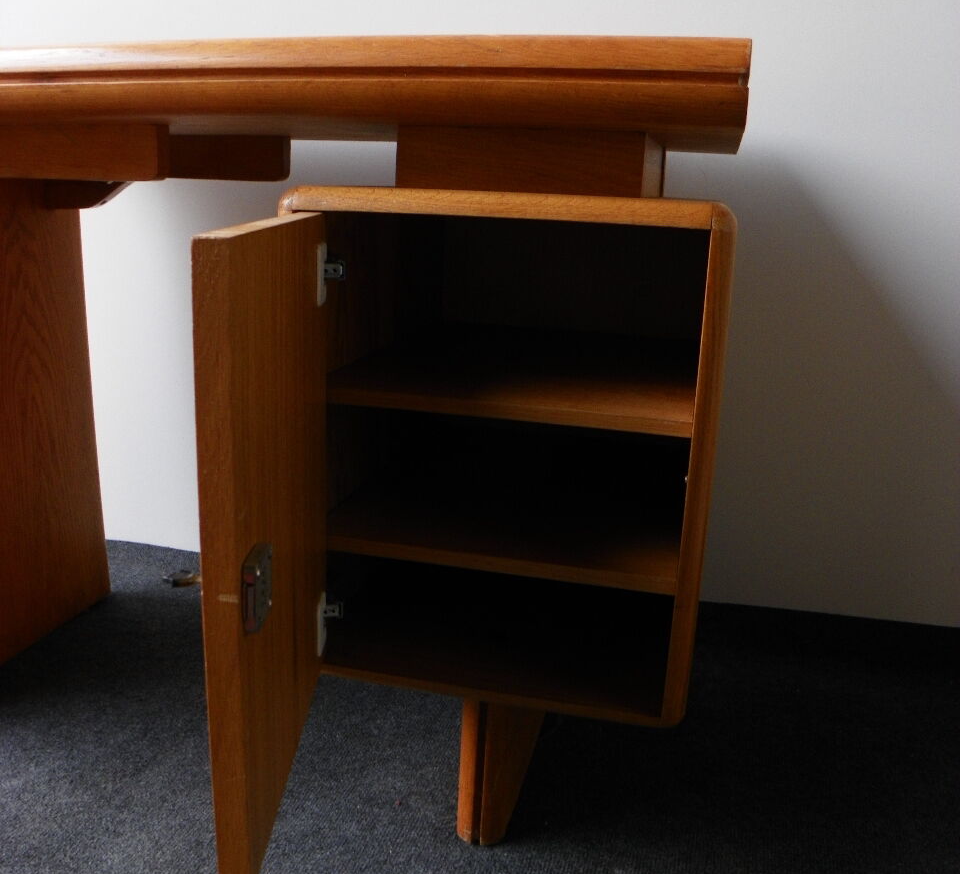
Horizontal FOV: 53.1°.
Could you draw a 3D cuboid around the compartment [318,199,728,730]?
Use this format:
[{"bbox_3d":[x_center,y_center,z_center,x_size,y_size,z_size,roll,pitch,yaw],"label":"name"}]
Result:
[{"bbox_3d":[0.066,-0.030,1.091,0.389,0.477,0.484,6,15,13],"label":"compartment"}]

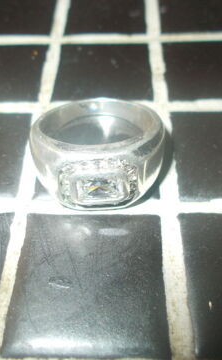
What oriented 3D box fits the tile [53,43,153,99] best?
[{"bbox_3d":[-0.002,-0.024,0.085,0.022,0.004,0.022,0,53,3],"label":"tile"}]

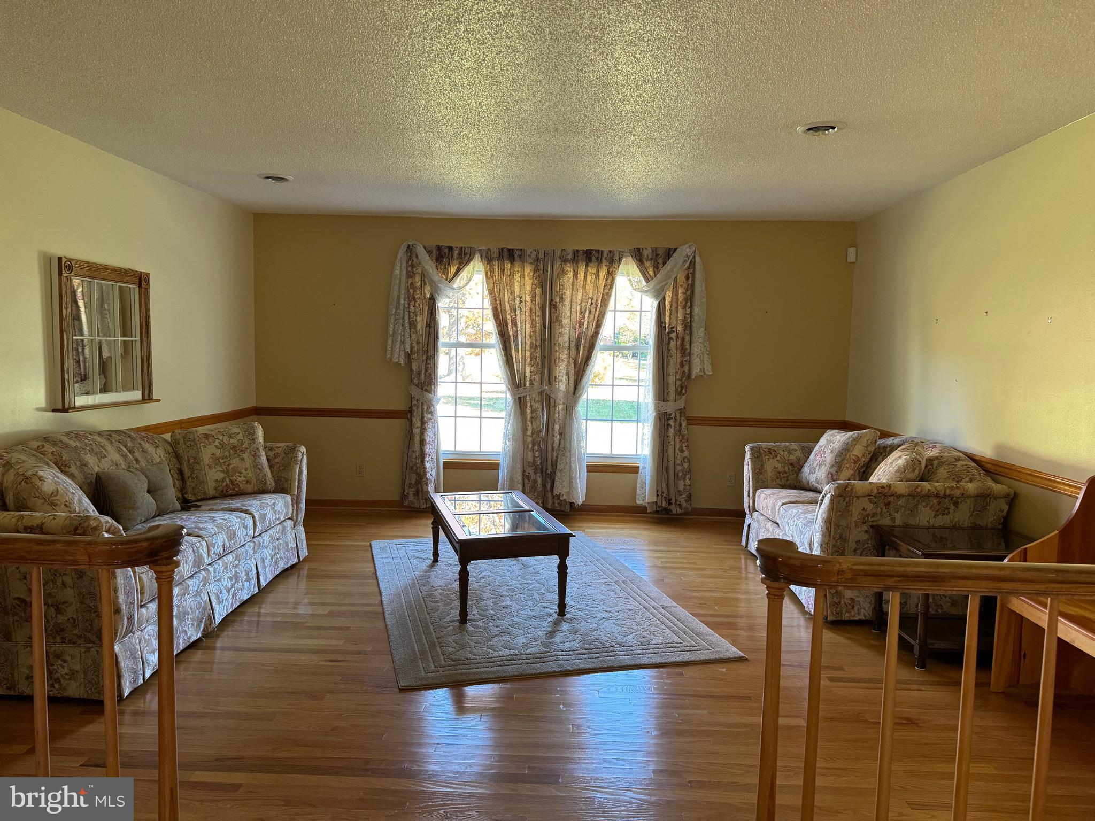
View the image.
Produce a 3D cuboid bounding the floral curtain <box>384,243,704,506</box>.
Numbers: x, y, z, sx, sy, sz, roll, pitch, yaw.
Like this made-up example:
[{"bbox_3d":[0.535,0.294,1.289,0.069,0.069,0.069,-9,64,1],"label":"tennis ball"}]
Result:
[{"bbox_3d":[0.001,-0.250,6.140,2.630,2.160,0.180,1,5,2],"label":"floral curtain"}]

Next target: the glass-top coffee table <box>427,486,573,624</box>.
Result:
[{"bbox_3d":[-0.318,0.802,4.388,0.588,0.425,1.234,0,5,-16],"label":"glass-top coffee table"}]

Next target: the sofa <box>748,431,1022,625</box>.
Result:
[{"bbox_3d":[1.856,0.613,4.591,0.930,0.880,1.600,1,5,-1],"label":"sofa"}]

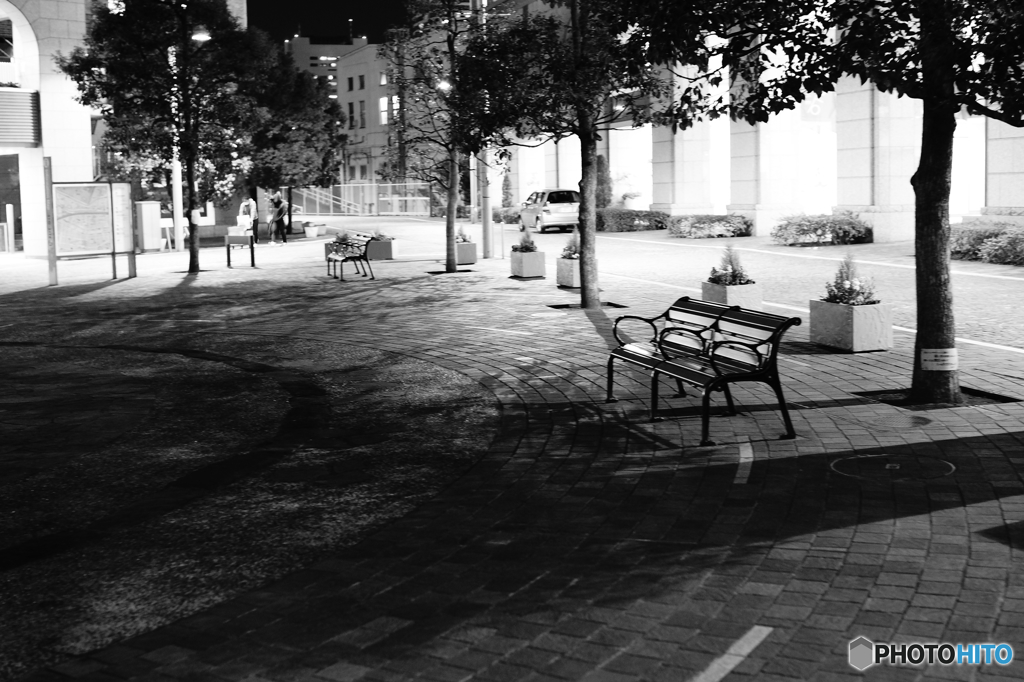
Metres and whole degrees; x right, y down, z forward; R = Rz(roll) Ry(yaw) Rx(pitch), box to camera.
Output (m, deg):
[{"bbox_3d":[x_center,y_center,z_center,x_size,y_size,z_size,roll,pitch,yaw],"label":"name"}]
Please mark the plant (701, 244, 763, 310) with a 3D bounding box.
[{"bbox_3d":[2.595,-0.701,15.108,0.432,0.899,0.754,-3,7,-13],"label":"plant"}]

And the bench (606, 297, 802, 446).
[{"bbox_3d":[1.256,0.149,8.763,0.674,0.762,1.829,-3,7,-14],"label":"bench"}]

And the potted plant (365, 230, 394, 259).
[{"bbox_3d":[-3.148,-2.319,30.618,0.754,0.743,0.432,1,7,16],"label":"potted plant"}]

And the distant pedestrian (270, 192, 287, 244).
[{"bbox_3d":[-7.528,-3.929,41.057,0.480,1.694,0.550,-7,9,-41],"label":"distant pedestrian"}]

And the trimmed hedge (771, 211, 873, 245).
[{"bbox_3d":[8.057,-2.883,33.128,2.512,0.760,0.850,-3,7,-17],"label":"trimmed hedge"}]

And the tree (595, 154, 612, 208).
[{"bbox_3d":[3.573,-5.962,50.559,0.750,2.787,0.750,-3,7,-17],"label":"tree"}]

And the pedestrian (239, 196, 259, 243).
[{"bbox_3d":[-8.204,-3.738,39.968,0.520,1.600,0.550,4,8,37],"label":"pedestrian"}]

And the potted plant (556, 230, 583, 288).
[{"bbox_3d":[1.076,-1.381,21.030,0.432,0.932,0.754,-3,7,-18],"label":"potted plant"}]

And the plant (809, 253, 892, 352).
[{"bbox_3d":[3.281,-0.402,12.385,0.432,0.910,0.754,-3,7,-18],"label":"plant"}]

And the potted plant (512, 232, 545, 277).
[{"bbox_3d":[0.300,-1.633,23.740,0.432,0.833,0.754,-3,7,-17],"label":"potted plant"}]

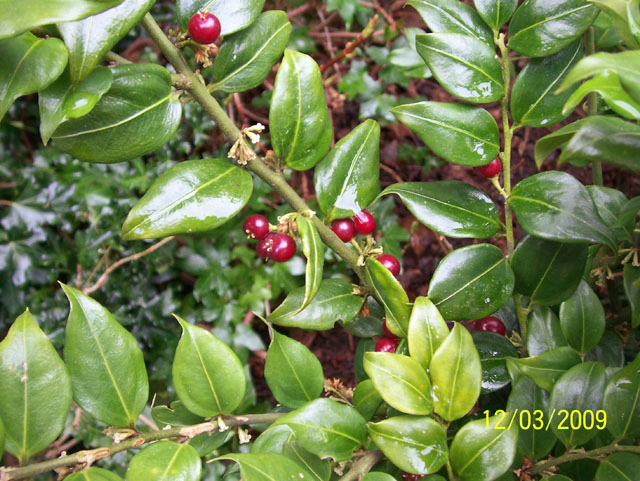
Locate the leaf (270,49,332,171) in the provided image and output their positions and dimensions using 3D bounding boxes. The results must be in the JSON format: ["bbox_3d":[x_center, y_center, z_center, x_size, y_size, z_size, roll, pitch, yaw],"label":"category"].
[{"bbox_3d":[-0.007,-0.047,0.252,0.023,0.042,0.007,1,8,0],"label":"leaf"}]

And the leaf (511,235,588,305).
[{"bbox_3d":[0.093,0.011,0.283,0.030,0.006,0.035,31,90,9],"label":"leaf"}]

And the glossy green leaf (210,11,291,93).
[{"bbox_3d":[-0.024,-0.065,0.246,0.039,0.008,0.021,-43,78,-10],"label":"glossy green leaf"}]

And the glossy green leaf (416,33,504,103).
[{"bbox_3d":[0.053,-0.067,0.264,0.039,0.007,0.024,27,68,-12],"label":"glossy green leaf"}]

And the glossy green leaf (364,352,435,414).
[{"bbox_3d":[0.024,0.043,0.212,0.028,0.006,0.015,38,76,15],"label":"glossy green leaf"}]

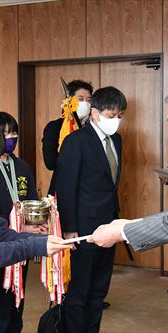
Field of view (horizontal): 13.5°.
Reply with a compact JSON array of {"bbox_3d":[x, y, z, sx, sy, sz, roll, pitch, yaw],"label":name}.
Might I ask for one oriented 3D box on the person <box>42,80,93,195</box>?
[{"bbox_3d":[-0.010,0.300,4.720,0.540,1.740,0.360,-1,3,-18],"label":"person"}]

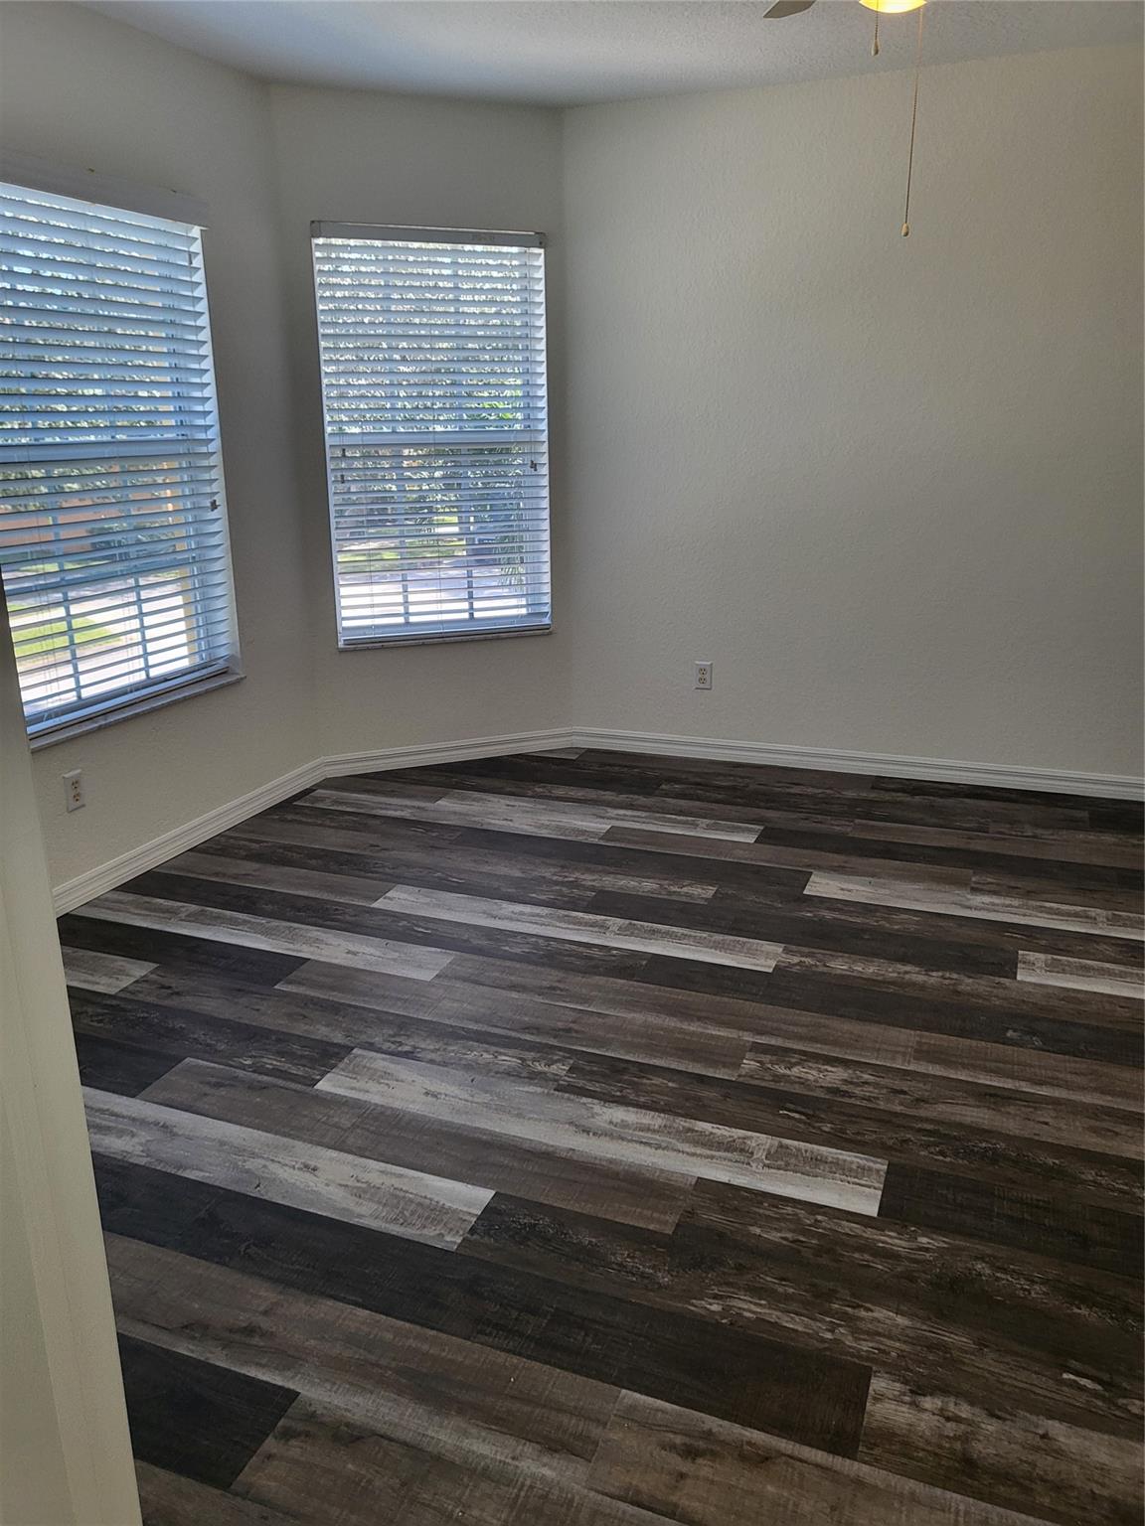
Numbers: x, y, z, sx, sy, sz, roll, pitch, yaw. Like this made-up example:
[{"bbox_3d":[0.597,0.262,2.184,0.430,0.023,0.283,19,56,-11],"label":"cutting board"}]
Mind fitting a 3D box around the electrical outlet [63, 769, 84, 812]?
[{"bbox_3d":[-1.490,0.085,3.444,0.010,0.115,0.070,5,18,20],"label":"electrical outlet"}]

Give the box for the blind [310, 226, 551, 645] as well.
[{"bbox_3d":[-0.525,-1.283,4.560,0.905,1.550,0.075,-7,18,-20],"label":"blind"}]

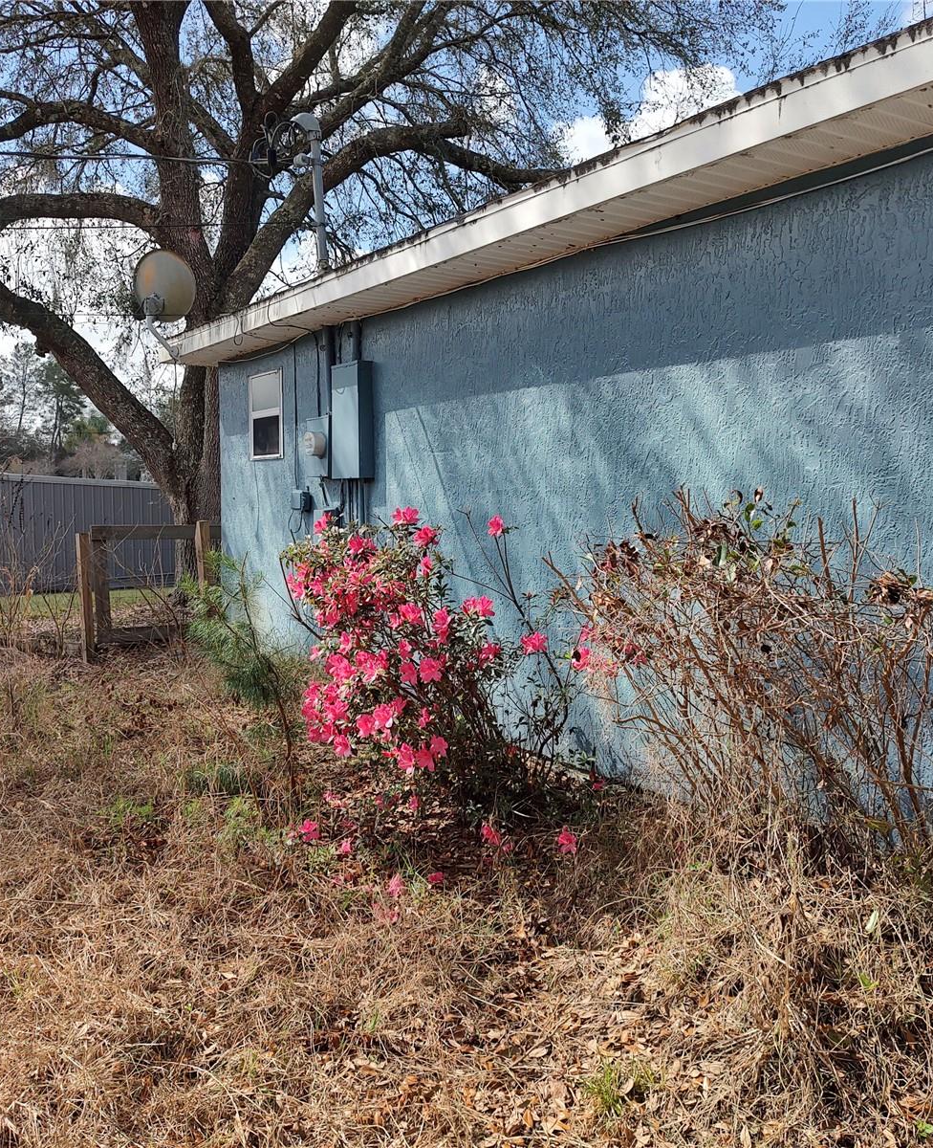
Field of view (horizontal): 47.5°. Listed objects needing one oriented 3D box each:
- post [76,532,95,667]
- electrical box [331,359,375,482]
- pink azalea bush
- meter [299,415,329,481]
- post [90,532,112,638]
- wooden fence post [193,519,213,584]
[{"bbox_3d":[-3.369,0.214,9.416,0.092,1.140,0.092,-5,4,-40],"label":"post"},{"bbox_3d":[-0.746,-0.998,6.989,0.125,0.740,0.365,-2,4,-34],"label":"electrical box"},{"bbox_3d":[-0.156,0.344,4.848,0.950,1.280,1.120,-2,4,-34],"label":"pink azalea bush"},{"bbox_3d":[-1.017,-0.871,7.322,0.200,0.410,0.300,-2,4,-34],"label":"meter"},{"bbox_3d":[-3.391,0.102,9.868,0.125,1.081,0.090,-3,4,-34],"label":"post"},{"bbox_3d":[-2.350,0.137,9.564,0.092,1.232,0.092,-5,5,-44],"label":"wooden fence post"}]

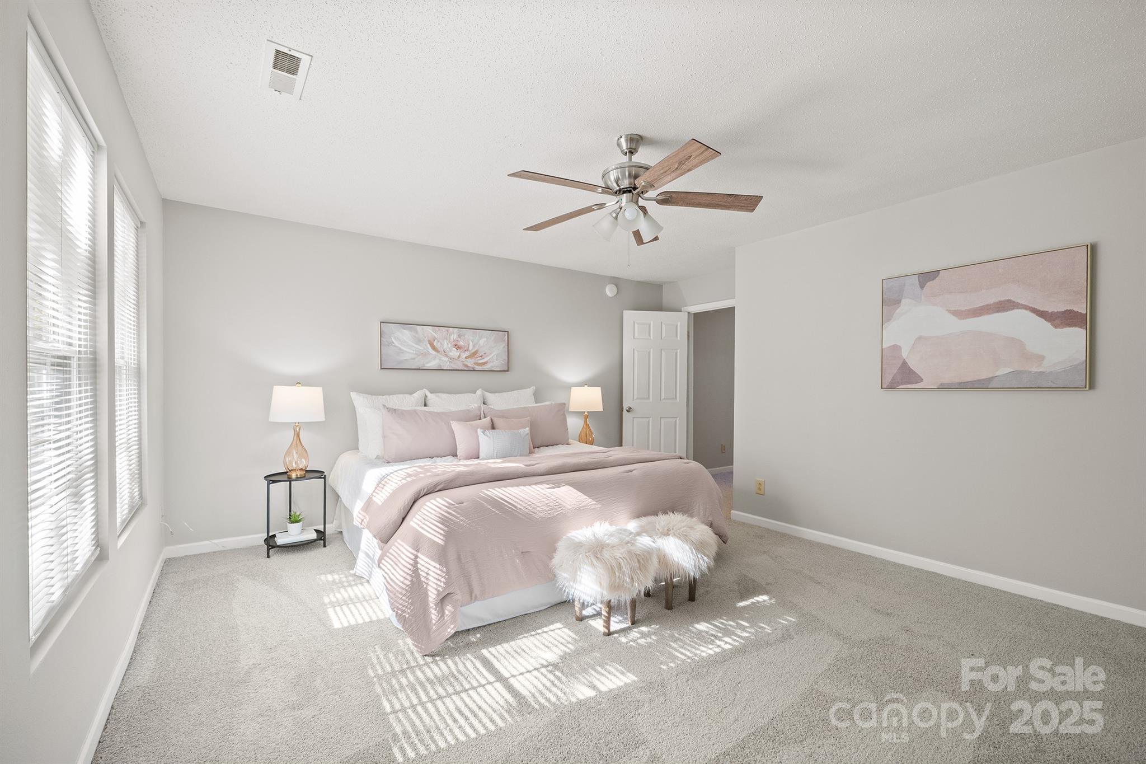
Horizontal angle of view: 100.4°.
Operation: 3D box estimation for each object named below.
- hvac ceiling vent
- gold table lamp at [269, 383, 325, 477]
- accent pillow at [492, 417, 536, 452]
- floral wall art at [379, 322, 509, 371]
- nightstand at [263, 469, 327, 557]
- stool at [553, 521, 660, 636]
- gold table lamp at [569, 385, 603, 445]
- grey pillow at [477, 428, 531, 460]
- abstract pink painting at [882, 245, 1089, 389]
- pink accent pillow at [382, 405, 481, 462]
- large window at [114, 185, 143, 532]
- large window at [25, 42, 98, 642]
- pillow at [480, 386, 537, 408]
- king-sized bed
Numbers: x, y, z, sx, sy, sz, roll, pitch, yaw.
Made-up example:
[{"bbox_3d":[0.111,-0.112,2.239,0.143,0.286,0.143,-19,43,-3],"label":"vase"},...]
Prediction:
[{"bbox_3d":[-1.142,-1.219,1.896,0.147,0.025,0.345,0,0,-36],"label":"hvac ceiling vent"},{"bbox_3d":[-2.018,0.348,3.491,0.352,0.684,0.352,0,0,-36],"label":"gold table lamp"},{"bbox_3d":[-0.553,0.435,3.971,0.400,0.360,0.130,0,-18,-36],"label":"accent pillow"},{"bbox_3d":[-1.129,-0.301,4.392,1.220,0.405,0.035,0,0,-36],"label":"floral wall art"},{"bbox_3d":[-2.026,0.942,3.489,0.410,0.540,0.410,0,0,-36],"label":"nightstand"},{"bbox_3d":[0.166,0.976,2.423,0.480,0.480,0.480,0,0,0],"label":"stool"},{"bbox_3d":[0.137,0.364,5.014,0.352,0.684,0.352,0,0,0],"label":"gold table lamp"},{"bbox_3d":[-0.561,0.496,3.951,0.470,0.270,0.130,0,-18,-36],"label":"grey pillow"},{"bbox_3d":[2.449,-0.342,2.938,0.035,0.780,1.000,0,0,-36],"label":"abstract pink painting"},{"bbox_3d":[-1.087,0.384,3.771,0.810,0.440,0.180,0,-17,-36],"label":"pink accent pillow"},{"bbox_3d":[-2.101,-0.087,2.208,0.080,1.500,0.840,0,0,-36],"label":"large window"},{"bbox_3d":[-1.505,-0.105,1.392,0.050,1.480,0.810,0,0,-36],"label":"large window"},{"bbox_3d":[-0.619,0.323,4.565,0.580,0.520,0.180,0,-15,-36],"label":"pillow"},{"bbox_3d":[-0.475,0.903,3.558,2.120,0.620,2.090,0,0,-36],"label":"king-sized bed"}]

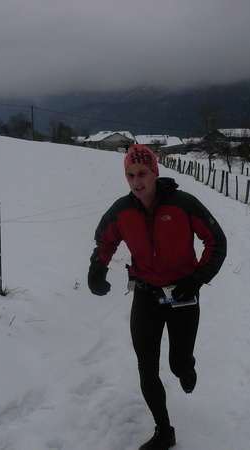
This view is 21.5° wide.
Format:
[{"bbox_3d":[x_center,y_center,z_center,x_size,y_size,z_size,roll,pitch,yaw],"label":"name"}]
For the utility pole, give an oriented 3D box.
[{"bbox_3d":[-16.010,-17.546,115.000,0.280,7.000,0.280,0,6,0],"label":"utility pole"}]

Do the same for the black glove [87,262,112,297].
[{"bbox_3d":[-0.132,0.281,3.400,0.120,0.170,0.120,-1,7,-6],"label":"black glove"}]

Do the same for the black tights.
[{"bbox_3d":[0.221,0.718,3.680,0.380,0.860,0.500,1,7,9],"label":"black tights"}]

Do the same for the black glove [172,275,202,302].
[{"bbox_3d":[0.319,0.330,3.420,0.150,0.140,0.120,2,7,17],"label":"black glove"}]

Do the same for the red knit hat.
[{"bbox_3d":[0.087,-0.340,3.470,0.185,0.180,0.220,0,15,12],"label":"red knit hat"}]

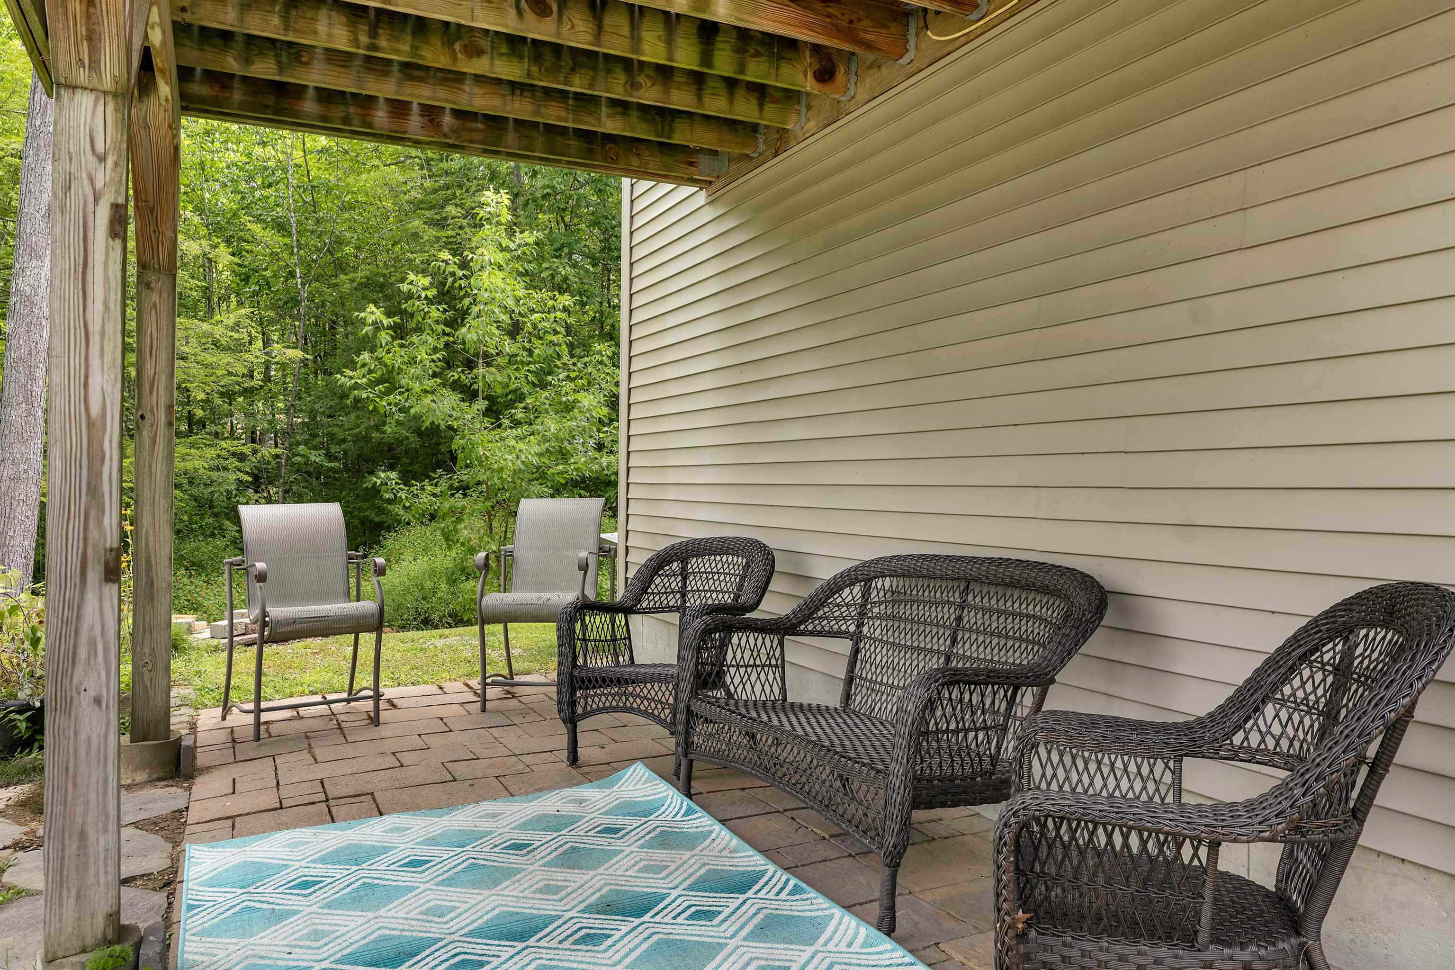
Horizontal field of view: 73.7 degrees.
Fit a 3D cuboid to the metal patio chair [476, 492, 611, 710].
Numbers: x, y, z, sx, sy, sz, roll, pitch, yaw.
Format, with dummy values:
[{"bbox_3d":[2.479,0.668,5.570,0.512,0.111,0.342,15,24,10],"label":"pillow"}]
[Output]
[{"bbox_3d":[-0.948,0.613,5.115,0.623,1.045,0.663,1,0,3],"label":"metal patio chair"}]

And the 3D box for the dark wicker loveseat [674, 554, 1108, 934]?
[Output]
[{"bbox_3d":[0.438,0.692,3.184,0.799,0.915,1.337,1,0,-27],"label":"dark wicker loveseat"}]

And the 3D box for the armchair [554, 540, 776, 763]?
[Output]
[{"bbox_3d":[-0.257,0.685,4.176,0.683,0.909,0.804,1,0,25],"label":"armchair"}]

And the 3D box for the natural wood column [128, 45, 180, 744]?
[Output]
[{"bbox_3d":[-2.413,-0.306,4.092,0.141,2.734,0.141,1,0,-27],"label":"natural wood column"}]

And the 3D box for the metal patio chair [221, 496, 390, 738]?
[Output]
[{"bbox_3d":[-2.026,0.602,4.623,0.623,1.045,0.663,1,0,-38],"label":"metal patio chair"}]

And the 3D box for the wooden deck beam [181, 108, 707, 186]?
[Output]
[{"bbox_3d":[-1.258,-1.672,4.588,2.613,0.201,0.045,-1,1,-27],"label":"wooden deck beam"}]

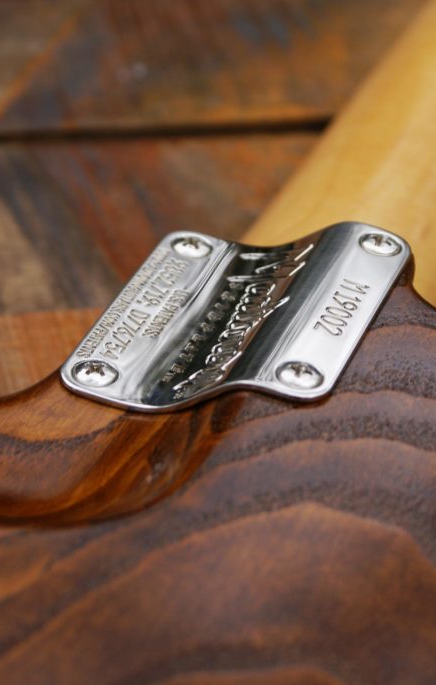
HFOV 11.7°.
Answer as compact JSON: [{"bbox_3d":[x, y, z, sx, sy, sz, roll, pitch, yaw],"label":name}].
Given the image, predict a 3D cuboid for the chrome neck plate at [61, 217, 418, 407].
[{"bbox_3d":[0.004,-0.006,0.403,0.051,0.013,0.064,15,34,14],"label":"chrome neck plate"}]

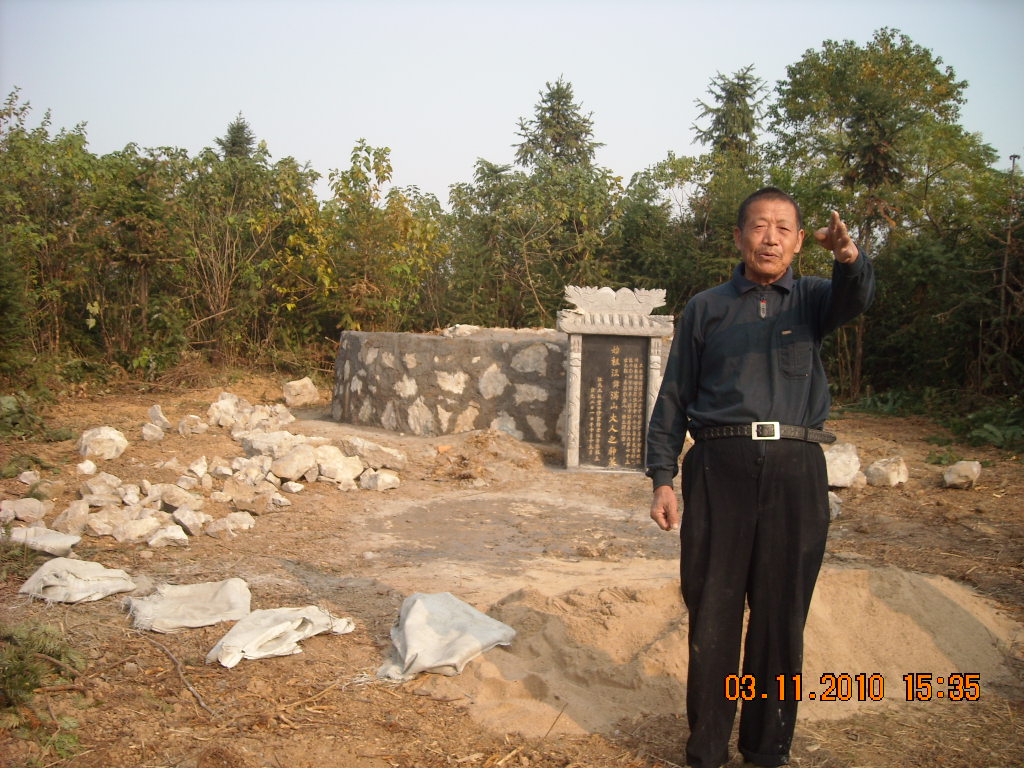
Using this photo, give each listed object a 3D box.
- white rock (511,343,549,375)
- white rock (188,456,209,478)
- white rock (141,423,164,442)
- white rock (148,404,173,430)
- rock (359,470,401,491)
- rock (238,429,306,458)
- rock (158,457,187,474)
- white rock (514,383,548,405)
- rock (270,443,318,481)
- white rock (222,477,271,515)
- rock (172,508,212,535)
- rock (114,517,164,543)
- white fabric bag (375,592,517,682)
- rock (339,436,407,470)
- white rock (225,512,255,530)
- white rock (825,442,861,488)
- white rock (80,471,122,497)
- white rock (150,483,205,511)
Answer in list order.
[{"bbox_3d":[0.133,-0.194,7.800,0.280,0.240,0.170,2,7,9],"label":"white rock"},{"bbox_3d":[-2.137,0.569,7.059,0.129,0.145,0.102,0,5,-17],"label":"white rock"},{"bbox_3d":[-3.080,0.415,8.872,0.192,0.164,0.151,0,5,-19],"label":"white rock"},{"bbox_3d":[-2.912,0.278,8.580,0.183,0.213,0.137,1,7,0],"label":"white rock"},{"bbox_3d":[-0.905,0.652,7.071,0.273,0.134,0.205,0,5,-7],"label":"rock"},{"bbox_3d":[-1.791,0.442,7.750,0.500,0.200,0.310,0,7,-13],"label":"rock"},{"bbox_3d":[-2.461,0.591,7.505,0.188,0.114,0.160,-1,6,-18],"label":"rock"},{"bbox_3d":[0.169,0.081,8.950,0.260,0.166,0.130,3,5,25],"label":"white rock"},{"bbox_3d":[-1.547,0.551,7.364,0.327,0.255,0.278,0,5,-12],"label":"rock"},{"bbox_3d":[-1.601,0.672,6.245,0.277,0.216,0.236,0,5,-14],"label":"white rock"},{"bbox_3d":[-1.771,0.754,5.721,0.199,0.142,0.169,0,5,-17],"label":"rock"},{"bbox_3d":[-1.893,0.735,5.237,0.232,0.116,0.174,1,7,0],"label":"rock"},{"bbox_3d":[-0.228,0.889,3.686,0.464,0.231,0.365,1,5,-3],"label":"white fabric bag"},{"bbox_3d":[-1.055,0.526,7.830,0.509,0.241,0.280,2,5,12],"label":"rock"},{"bbox_3d":[-1.529,0.769,5.832,0.169,0.102,0.144,0,5,-15],"label":"white rock"},{"bbox_3d":[2.348,0.585,7.469,0.299,0.306,0.252,3,5,18],"label":"white rock"},{"bbox_3d":[-2.465,0.596,6.220,0.250,0.145,0.200,-2,7,-22],"label":"white rock"},{"bbox_3d":[-1.867,0.628,5.784,0.284,0.144,0.184,1,7,0],"label":"white rock"}]

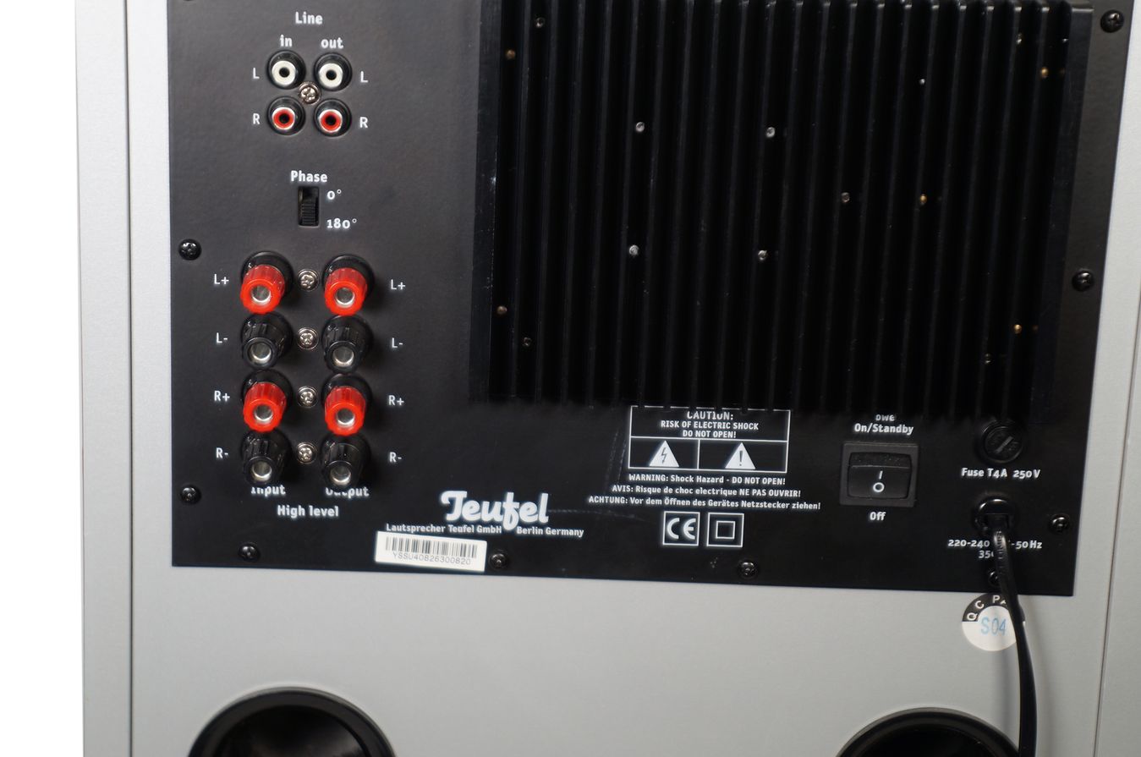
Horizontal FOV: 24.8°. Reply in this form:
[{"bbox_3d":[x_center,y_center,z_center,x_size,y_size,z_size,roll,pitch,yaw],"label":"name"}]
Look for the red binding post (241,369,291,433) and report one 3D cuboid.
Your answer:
[{"bbox_3d":[-0.098,0.009,0.836,0.017,0.017,0.021,2,16,-1],"label":"red binding post"}]

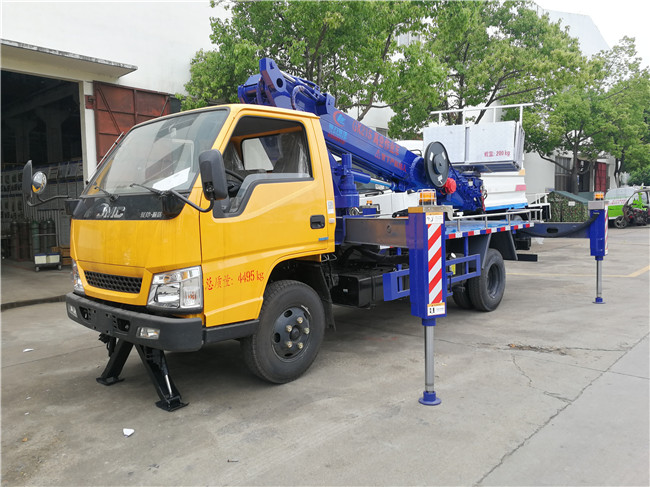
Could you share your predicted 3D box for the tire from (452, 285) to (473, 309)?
[{"bbox_3d":[1.821,0.461,6.335,0.195,0.775,0.775,2,5,41],"label":"tire"}]

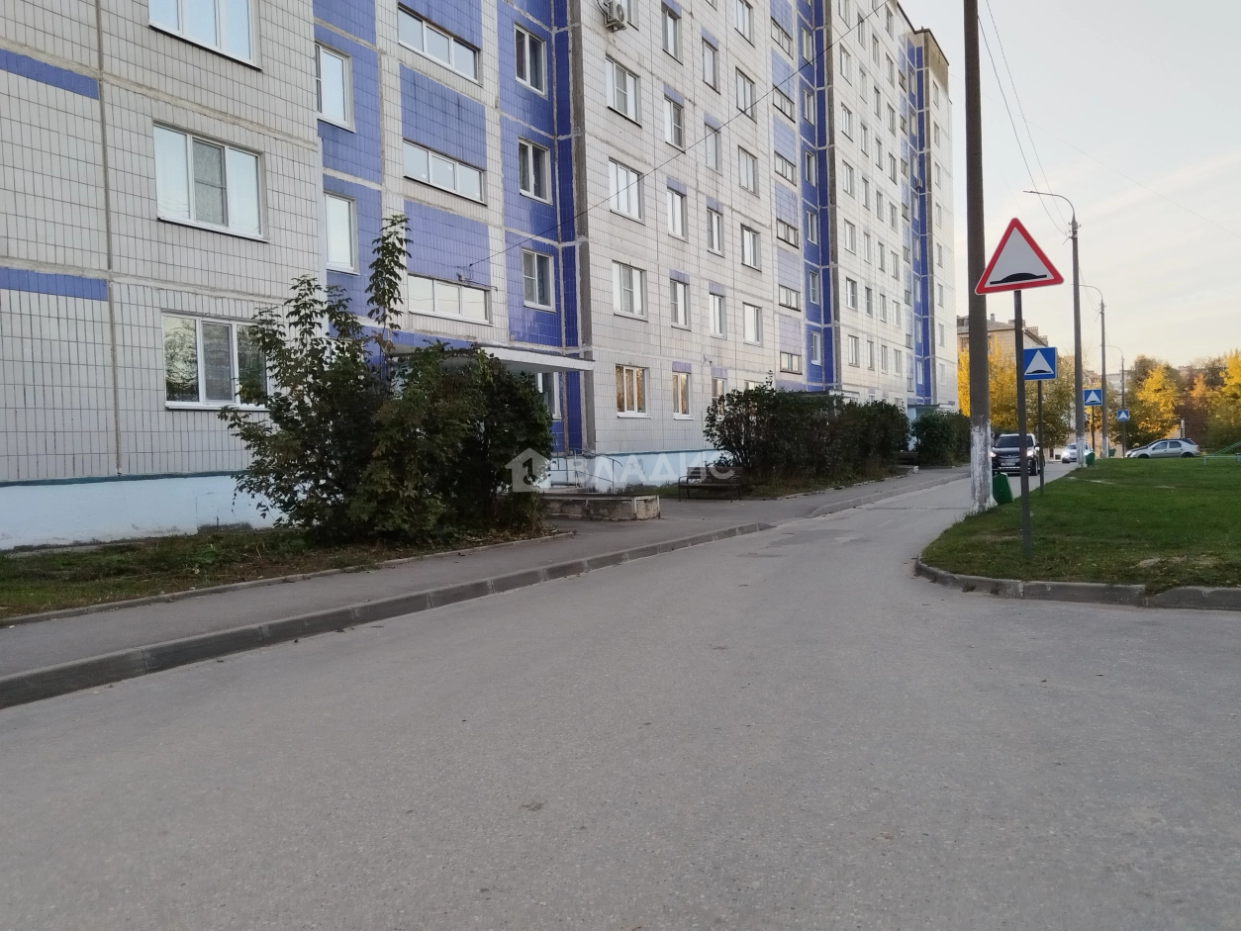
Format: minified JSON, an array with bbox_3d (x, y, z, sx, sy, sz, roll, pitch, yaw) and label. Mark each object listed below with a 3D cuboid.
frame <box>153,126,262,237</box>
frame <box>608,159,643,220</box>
[{"bbox_3d":[-6.476,-4.421,14.690,0.180,1.397,1.990,-1,1,29],"label":"frame"},{"bbox_3d":[0.129,-7.689,26.196,0.160,1.420,1.980,-1,1,29],"label":"frame"}]

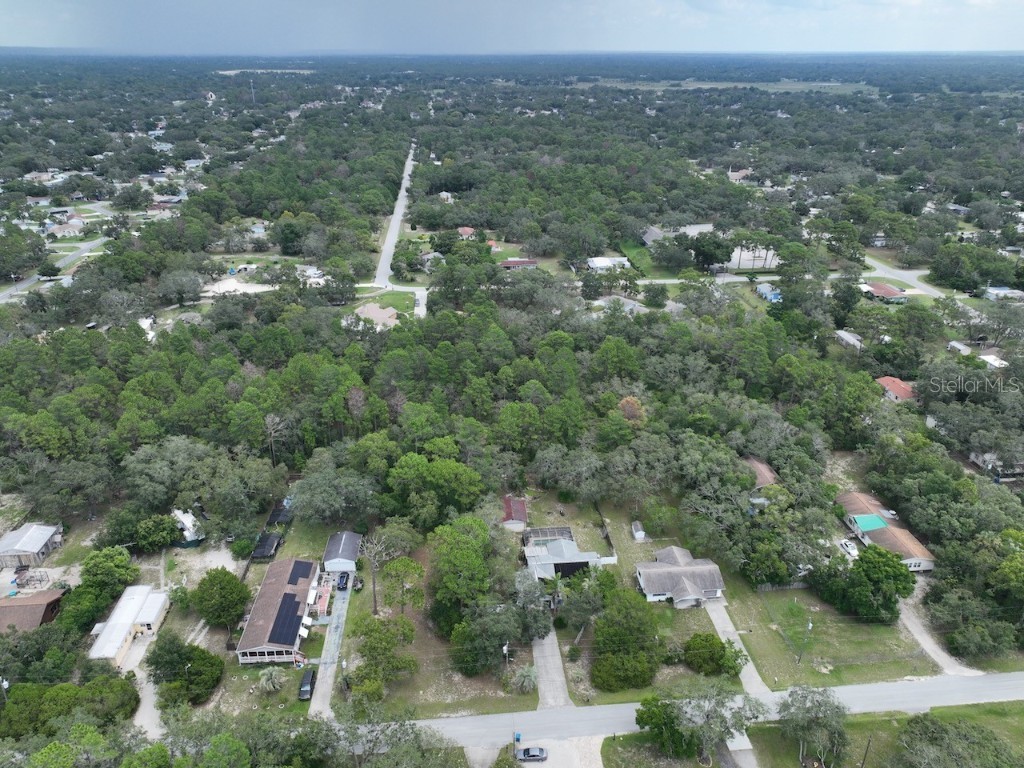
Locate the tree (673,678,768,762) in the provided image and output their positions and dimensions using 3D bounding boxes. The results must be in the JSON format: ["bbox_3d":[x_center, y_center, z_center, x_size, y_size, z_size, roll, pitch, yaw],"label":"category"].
[{"bbox_3d":[30.000,50.504,103.933,13.000,10.200,12.200,-2,25,-5],"label":"tree"}]

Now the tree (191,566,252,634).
[{"bbox_3d":[-51.300,39.010,125.934,9.200,12.300,9.200,-2,25,-5],"label":"tree"}]

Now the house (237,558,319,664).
[{"bbox_3d":[-42.314,41.078,130.628,9.400,4.100,22.500,-1,25,-3],"label":"house"}]

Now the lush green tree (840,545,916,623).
[{"bbox_3d":[66.000,37.078,129.224,11.200,13.000,11.200,-2,25,-5],"label":"lush green tree"}]

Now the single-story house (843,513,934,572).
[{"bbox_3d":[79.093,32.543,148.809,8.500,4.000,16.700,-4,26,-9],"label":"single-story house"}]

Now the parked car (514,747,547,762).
[{"bbox_3d":[2.980,54.669,104.969,4.720,1.450,1.830,-2,25,-4],"label":"parked car"}]

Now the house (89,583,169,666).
[{"bbox_3d":[-67.966,43.109,127.618,8.500,3.000,17.600,-3,25,-6],"label":"house"}]

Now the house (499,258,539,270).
[{"bbox_3d":[3.400,-56.939,338.525,17.300,3.700,9.000,-3,26,-7],"label":"house"}]

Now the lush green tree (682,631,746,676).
[{"bbox_3d":[33.800,45.789,119.616,9.800,5.400,8.000,-2,25,-5],"label":"lush green tree"}]

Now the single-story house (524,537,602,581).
[{"bbox_3d":[10.000,35.953,141.733,14.800,4.400,11.800,-2,25,-5],"label":"single-story house"}]

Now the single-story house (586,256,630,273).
[{"bbox_3d":[46.100,-56.813,338.142,19.000,3.800,12.500,-3,25,-5],"label":"single-story house"}]

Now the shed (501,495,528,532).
[{"bbox_3d":[0.300,28.837,157.705,5.000,3.100,8.000,-1,25,-3],"label":"shed"}]

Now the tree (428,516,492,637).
[{"bbox_3d":[-9.000,34.294,125.155,11.000,21.500,11.500,-2,25,-5],"label":"tree"}]

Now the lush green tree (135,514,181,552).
[{"bbox_3d":[-73.600,31.540,147.836,8.100,7.200,8.000,-2,25,-5],"label":"lush green tree"}]

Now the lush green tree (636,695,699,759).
[{"bbox_3d":[22.600,50.968,104.593,8.600,8.800,8.600,-2,25,-5],"label":"lush green tree"}]

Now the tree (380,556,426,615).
[{"bbox_3d":[-19.200,37.433,128.512,7.600,12.500,7.600,0,25,0],"label":"tree"}]

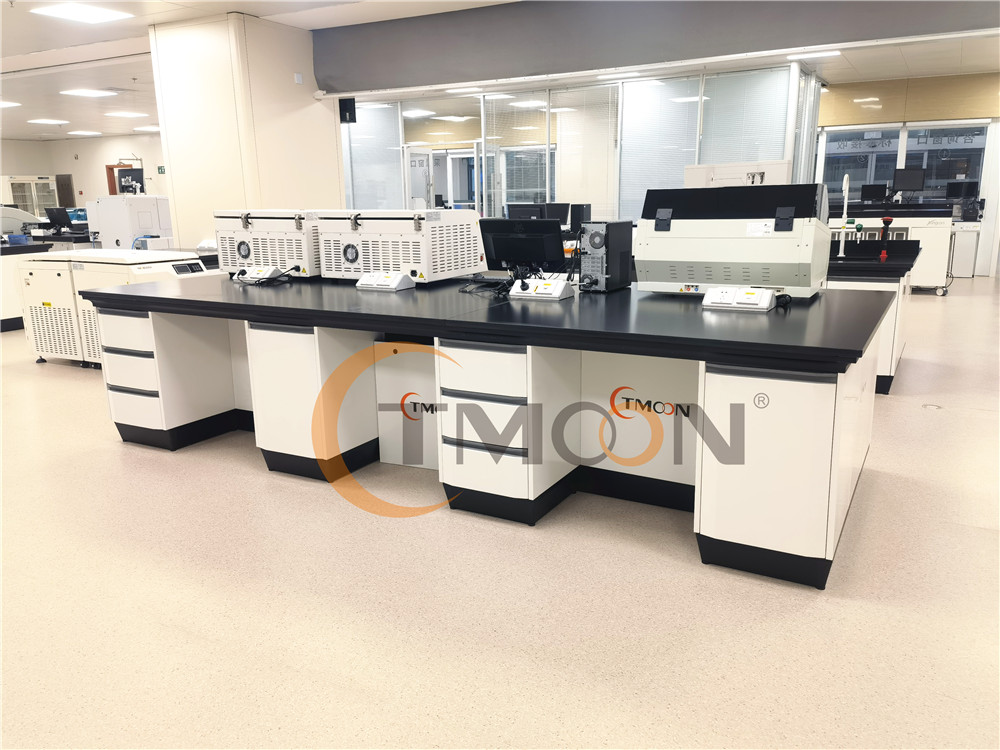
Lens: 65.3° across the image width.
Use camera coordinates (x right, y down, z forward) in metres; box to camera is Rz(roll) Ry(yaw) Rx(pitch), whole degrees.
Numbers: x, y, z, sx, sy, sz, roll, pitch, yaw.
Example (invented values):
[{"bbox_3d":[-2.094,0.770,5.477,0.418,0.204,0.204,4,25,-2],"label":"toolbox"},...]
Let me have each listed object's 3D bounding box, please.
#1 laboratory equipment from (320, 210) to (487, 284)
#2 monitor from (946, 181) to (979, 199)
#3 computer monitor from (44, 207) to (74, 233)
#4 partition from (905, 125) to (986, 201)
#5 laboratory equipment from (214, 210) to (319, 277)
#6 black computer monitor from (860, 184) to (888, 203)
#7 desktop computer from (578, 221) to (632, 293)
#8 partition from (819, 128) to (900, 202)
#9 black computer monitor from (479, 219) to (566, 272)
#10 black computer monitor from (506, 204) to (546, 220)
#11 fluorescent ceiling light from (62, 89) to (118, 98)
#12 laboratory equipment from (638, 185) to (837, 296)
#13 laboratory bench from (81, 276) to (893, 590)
[{"bbox_3d":[-0.561,-0.781,4.646,0.755,0.405,0.645,6,15,29],"label":"laboratory equipment"},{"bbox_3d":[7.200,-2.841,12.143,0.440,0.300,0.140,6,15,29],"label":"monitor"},{"bbox_3d":[-5.859,-2.044,10.387,0.490,0.360,0.170,6,15,27],"label":"computer monitor"},{"bbox_3d":[6.525,-3.087,11.520,1.010,1.110,0.080,6,15,29],"label":"partition"},{"bbox_3d":[-1.319,-0.867,5.080,0.755,0.405,0.645,6,15,28],"label":"laboratory equipment"},{"bbox_3d":[5.605,-2.699,11.676,0.370,0.260,0.120,6,15,29],"label":"black computer monitor"},{"bbox_3d":[0.545,-0.608,3.973,0.152,0.338,0.275,9,16,36],"label":"desktop computer"},{"bbox_3d":[5.563,-3.188,12.054,1.060,1.120,0.080,6,15,29],"label":"partition"},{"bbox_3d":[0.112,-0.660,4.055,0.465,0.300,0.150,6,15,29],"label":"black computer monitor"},{"bbox_3d":[0.268,-1.477,7.603,0.430,0.360,0.170,6,15,29],"label":"black computer monitor"},{"bbox_3d":[-6.229,-4.288,11.831,0.600,0.050,0.600,6,15,29],"label":"fluorescent ceiling light"},{"bbox_3d":[1.088,-0.625,3.619,0.768,0.485,0.530,6,15,29],"label":"laboratory equipment"},{"bbox_3d":[-0.253,0.004,4.110,4.030,0.880,1.430,6,16,29],"label":"laboratory bench"}]

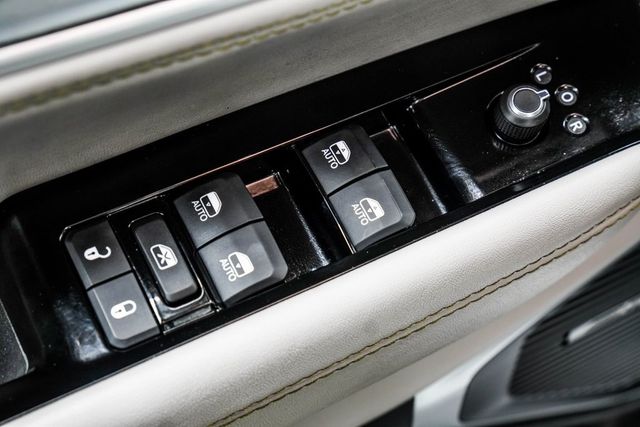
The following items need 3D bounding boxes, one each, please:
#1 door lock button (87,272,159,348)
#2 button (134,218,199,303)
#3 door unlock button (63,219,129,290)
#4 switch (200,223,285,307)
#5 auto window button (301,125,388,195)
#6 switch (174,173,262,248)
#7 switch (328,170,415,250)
[{"bbox_3d":[-0.068,0.035,0.389,0.017,0.007,0.024,-23,73,-18],"label":"door lock button"},{"bbox_3d":[-0.055,0.017,0.398,0.011,0.006,0.030,-23,73,-18],"label":"button"},{"bbox_3d":[-0.078,0.016,0.395,0.017,0.007,0.020,-23,73,-18],"label":"door unlock button"},{"bbox_3d":[-0.027,0.018,0.403,0.027,0.010,0.022,-23,73,-18],"label":"switch"},{"bbox_3d":[0.009,-0.020,0.425,0.027,0.010,0.020,-23,73,-18],"label":"auto window button"},{"bbox_3d":[-0.037,0.000,0.408,0.027,0.010,0.020,-23,73,-18],"label":"switch"},{"bbox_3d":[0.020,-0.002,0.420,0.027,0.010,0.022,-23,73,-18],"label":"switch"}]

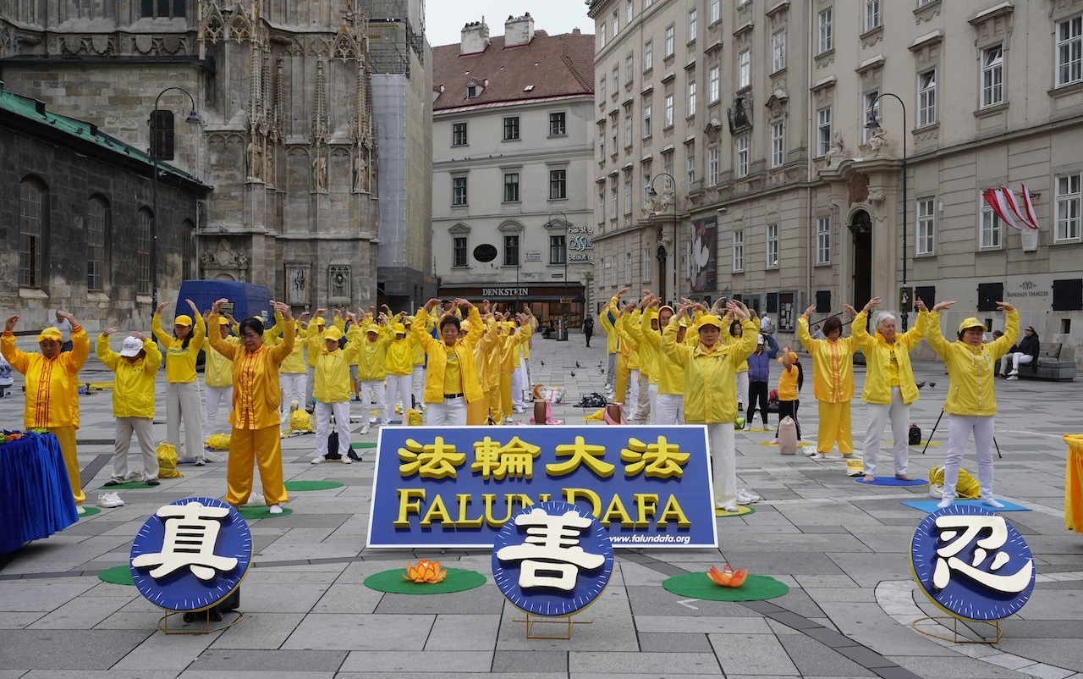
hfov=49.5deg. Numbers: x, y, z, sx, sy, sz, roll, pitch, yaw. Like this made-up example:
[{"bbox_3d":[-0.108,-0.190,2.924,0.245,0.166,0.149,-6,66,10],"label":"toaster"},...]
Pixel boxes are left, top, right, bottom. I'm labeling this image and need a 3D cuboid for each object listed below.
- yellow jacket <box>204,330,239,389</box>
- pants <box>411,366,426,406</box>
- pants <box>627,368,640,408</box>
[{"bbox_3d":[-3.980,0.216,14.550,0.520,0.760,0.310,0,1,-5],"label":"yellow jacket"},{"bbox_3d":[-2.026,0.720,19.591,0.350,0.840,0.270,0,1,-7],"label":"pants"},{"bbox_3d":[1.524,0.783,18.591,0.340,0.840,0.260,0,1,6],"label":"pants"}]

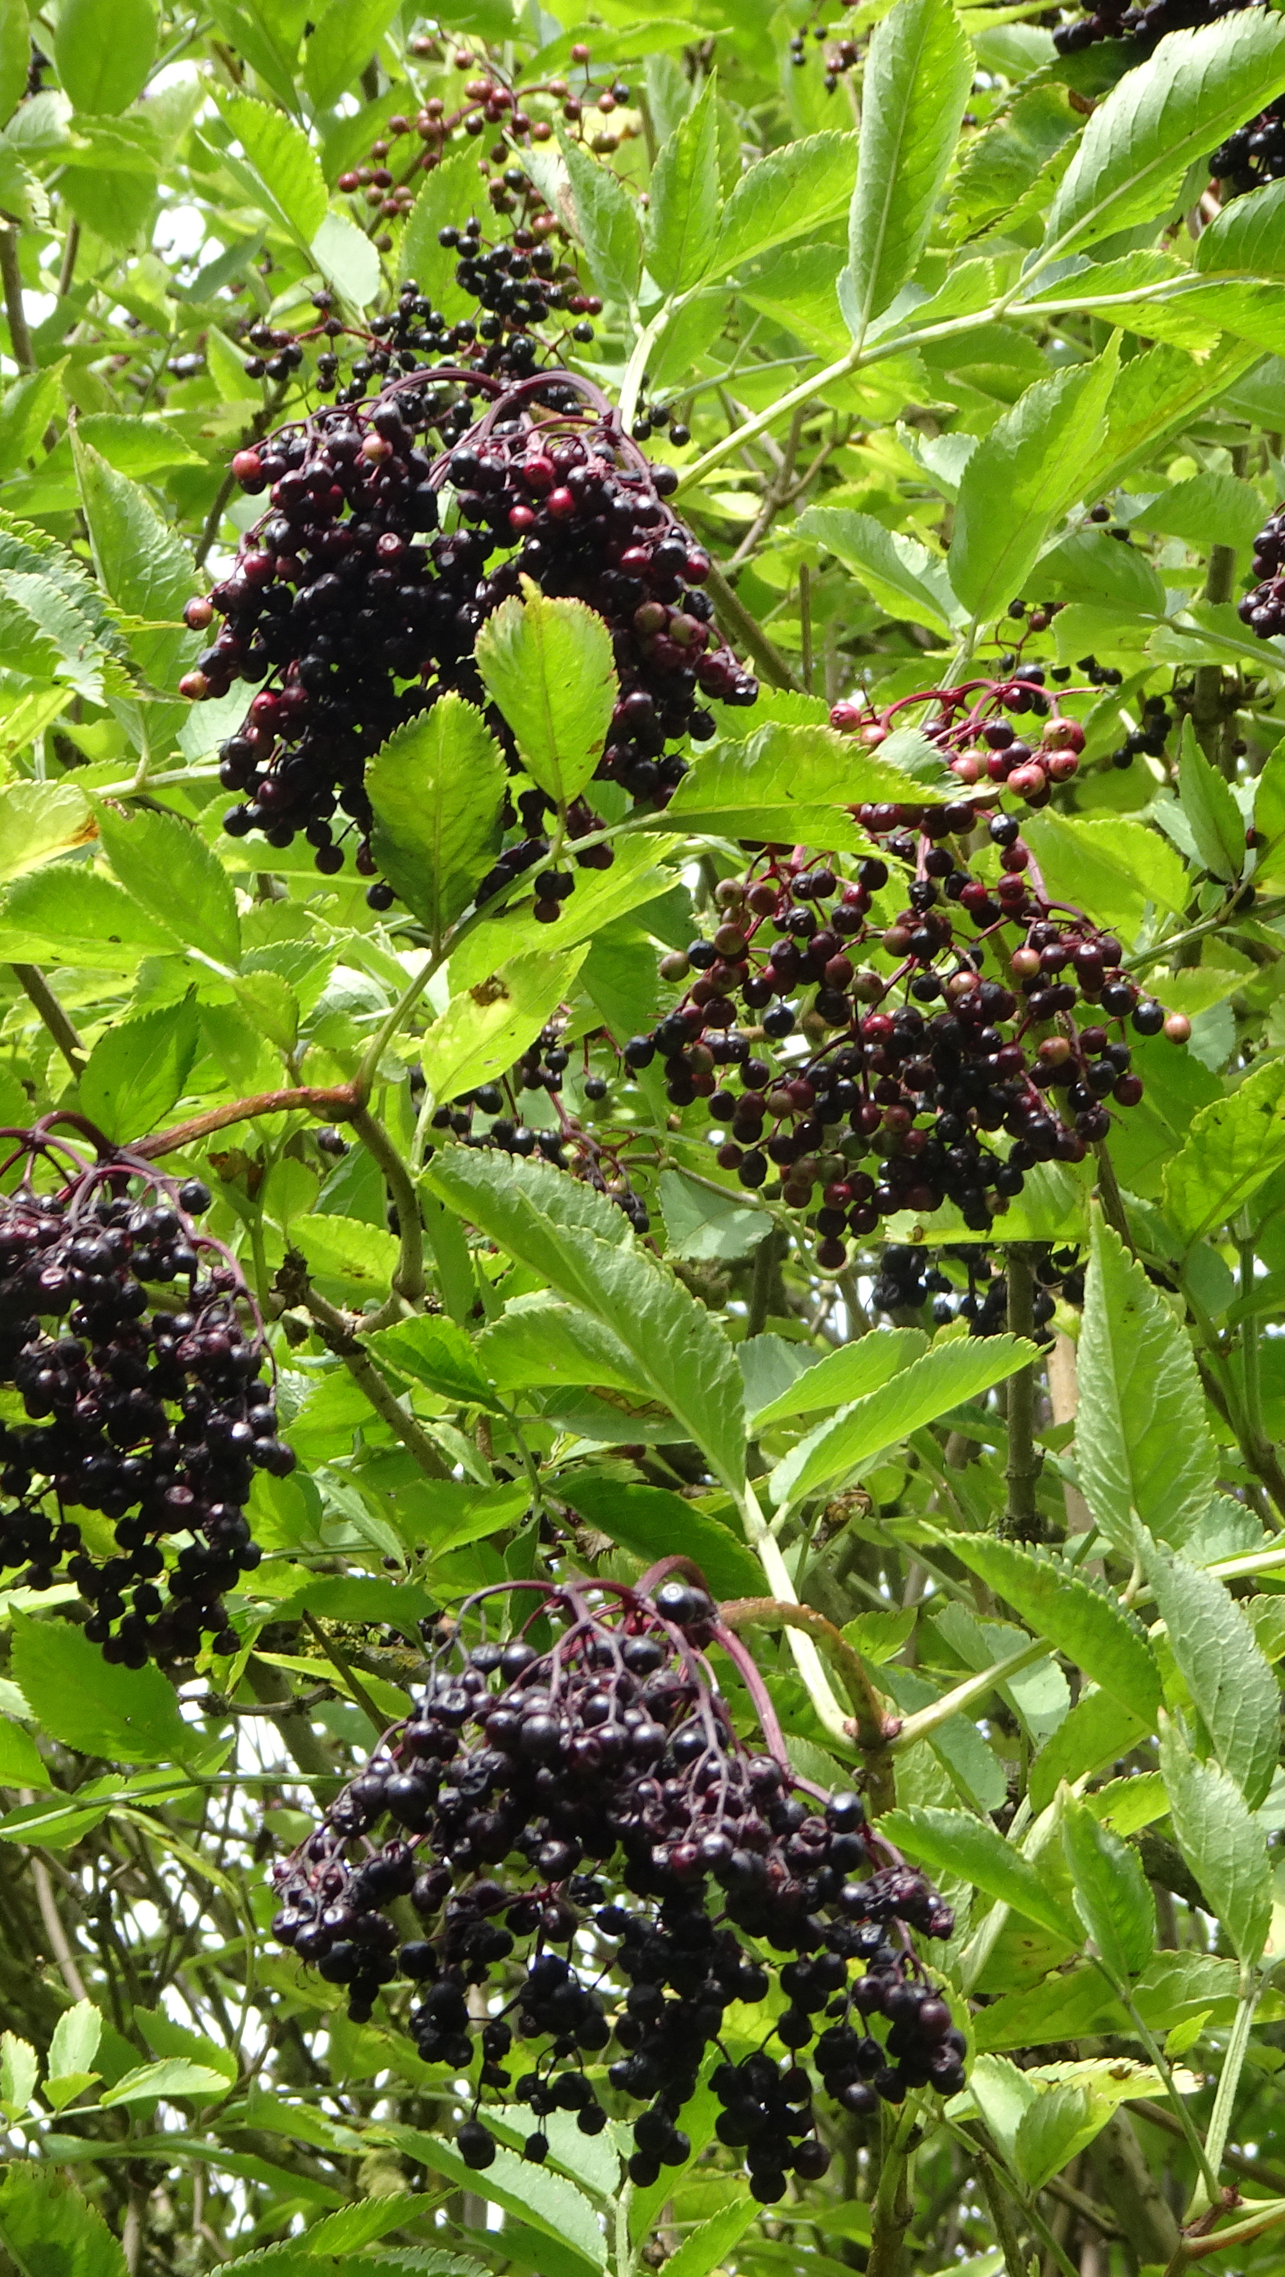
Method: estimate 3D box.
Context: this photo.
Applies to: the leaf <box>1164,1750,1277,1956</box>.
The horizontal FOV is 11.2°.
[{"bbox_3d":[0.120,0.148,1.365,0.025,0.051,0.011,-25,13,-30],"label":"leaf"}]

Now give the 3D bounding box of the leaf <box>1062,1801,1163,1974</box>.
[{"bbox_3d":[0.096,0.153,1.345,0.023,0.043,0.010,-28,15,-29],"label":"leaf"}]

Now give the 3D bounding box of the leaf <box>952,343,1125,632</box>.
[{"bbox_3d":[0.089,-0.146,1.480,0.026,0.070,0.020,23,12,-14],"label":"leaf"}]

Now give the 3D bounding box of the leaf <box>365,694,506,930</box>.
[{"bbox_3d":[-0.043,-0.068,1.365,0.030,0.050,0.010,3,12,-6],"label":"leaf"}]

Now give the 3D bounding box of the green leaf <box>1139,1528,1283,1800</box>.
[{"bbox_3d":[0.121,0.114,1.405,0.026,0.069,0.009,-27,10,-32],"label":"green leaf"}]

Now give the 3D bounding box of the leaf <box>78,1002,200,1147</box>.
[{"bbox_3d":[-0.109,-0.014,1.425,0.026,0.038,0.010,33,16,18],"label":"leaf"}]

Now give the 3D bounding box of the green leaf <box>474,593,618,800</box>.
[{"bbox_3d":[-0.018,-0.084,1.260,0.027,0.041,0.020,-5,29,-1],"label":"green leaf"}]

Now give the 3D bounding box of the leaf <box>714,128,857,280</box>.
[{"bbox_3d":[0.035,-0.204,1.440,0.050,0.023,0.018,-31,6,5],"label":"leaf"}]

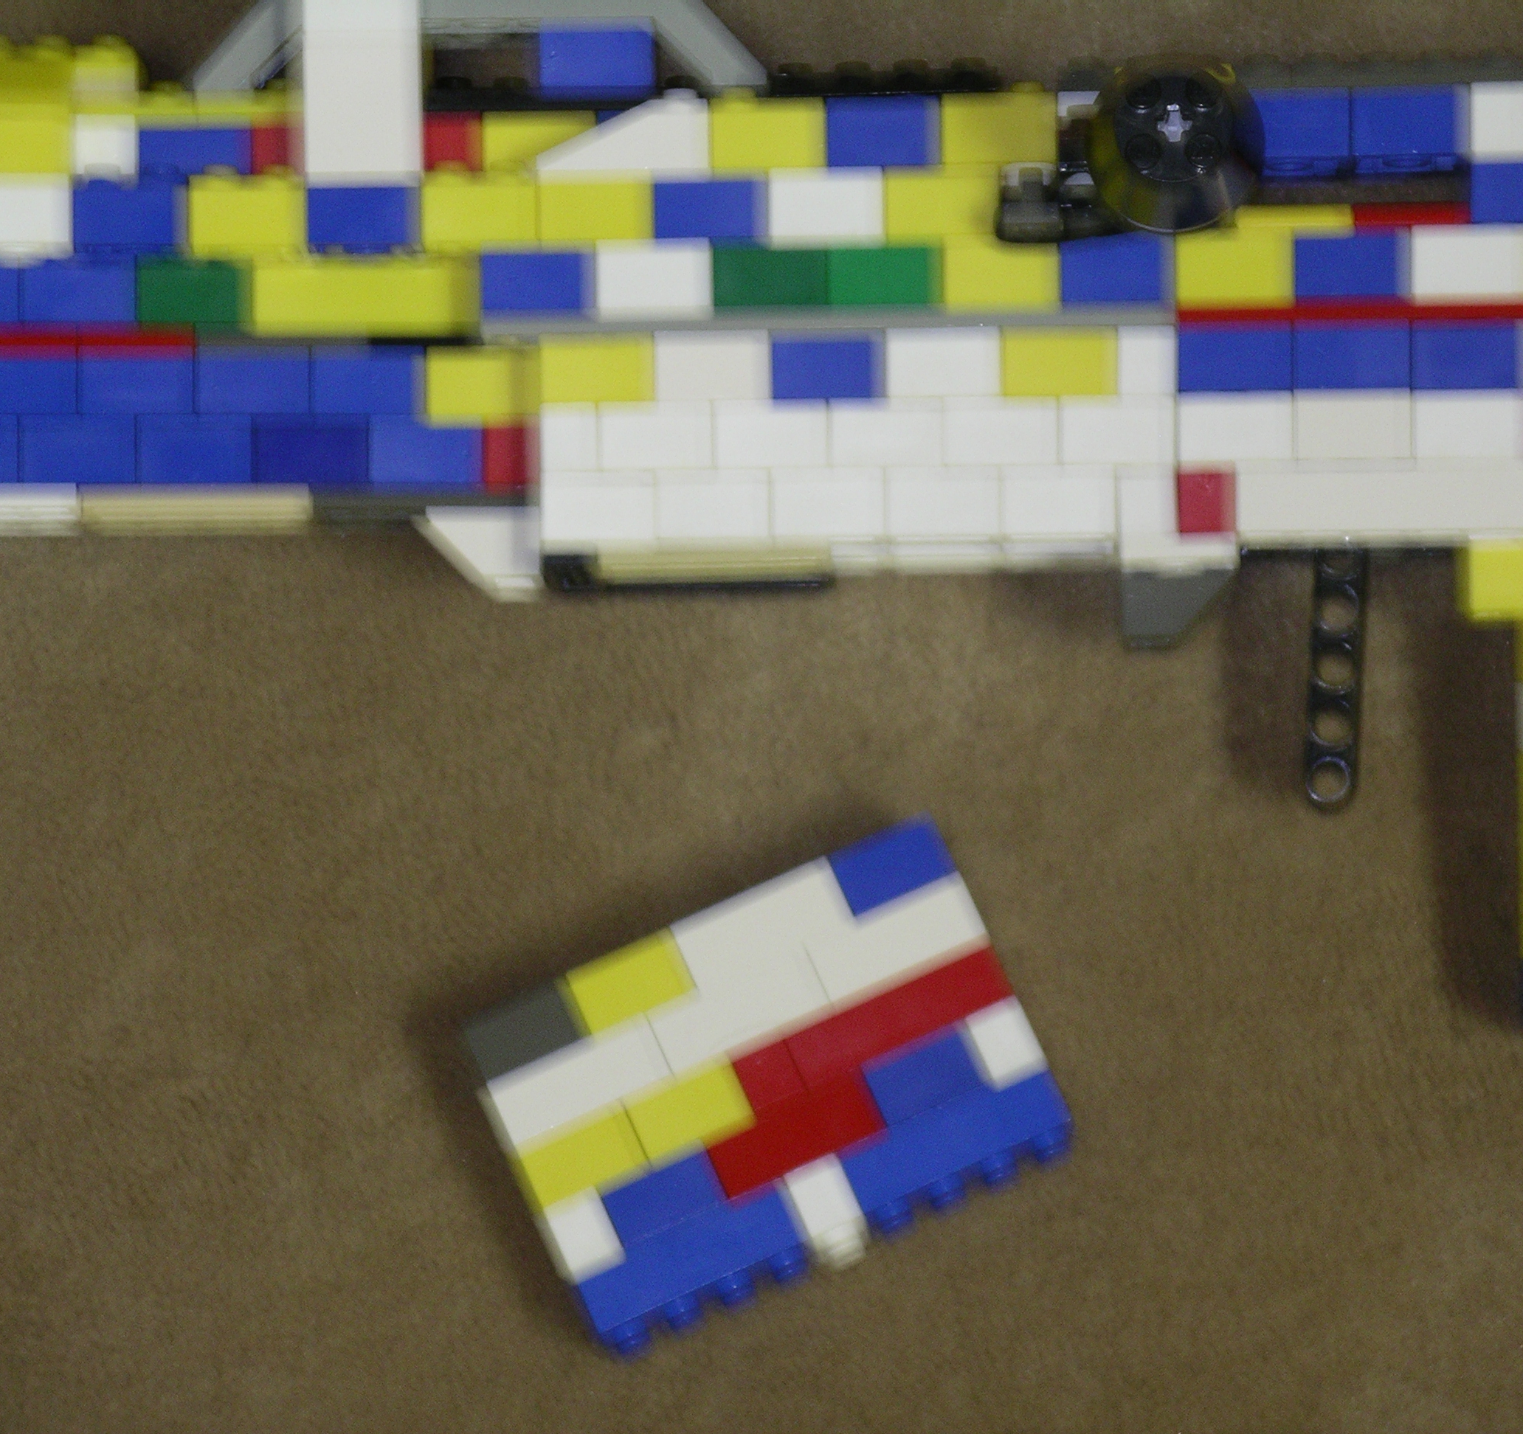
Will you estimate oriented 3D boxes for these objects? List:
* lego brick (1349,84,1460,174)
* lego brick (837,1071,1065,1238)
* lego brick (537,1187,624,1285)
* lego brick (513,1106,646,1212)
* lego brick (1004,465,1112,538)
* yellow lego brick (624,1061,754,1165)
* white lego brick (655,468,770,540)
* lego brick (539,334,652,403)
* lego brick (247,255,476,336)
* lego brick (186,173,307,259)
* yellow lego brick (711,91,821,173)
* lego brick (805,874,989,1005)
[{"bbox_3d":[0.090,-0.082,1.196,0.016,0.016,0.011,-1,83,3],"label":"lego brick"},{"bbox_3d":[0.028,0.060,1.208,0.032,0.016,0.011,-24,83,0],"label":"lego brick"},{"bbox_3d":[-0.024,0.073,1.209,0.008,0.016,0.011,-24,83,0],"label":"lego brick"},{"bbox_3d":[-0.025,0.062,1.209,0.016,0.016,0.010,-24,90,0],"label":"lego brick"},{"bbox_3d":[0.041,-0.030,1.192,0.016,0.015,0.011,-1,83,5],"label":"lego brick"},{"bbox_3d":[-0.009,0.055,1.197,0.016,0.015,0.011,-24,84,1],"label":"yellow lego brick"},{"bbox_3d":[-0.006,-0.029,1.197,0.016,0.015,0.011,-1,83,5],"label":"white lego brick"},{"bbox_3d":[-0.023,-0.049,1.205,0.016,0.016,0.010,-1,90,0],"label":"lego brick"},{"bbox_3d":[-0.055,-0.059,1.201,0.032,0.016,0.010,-1,90,0],"label":"lego brick"},{"bbox_3d":[-0.071,-0.070,1.202,0.016,0.016,0.011,-1,83,3],"label":"lego brick"},{"bbox_3d":[0.001,-0.082,1.205,0.016,0.016,0.010,-1,90,0],"label":"yellow lego brick"},{"bbox_3d":[0.019,0.032,1.197,0.024,0.015,0.011,-24,84,1],"label":"lego brick"}]

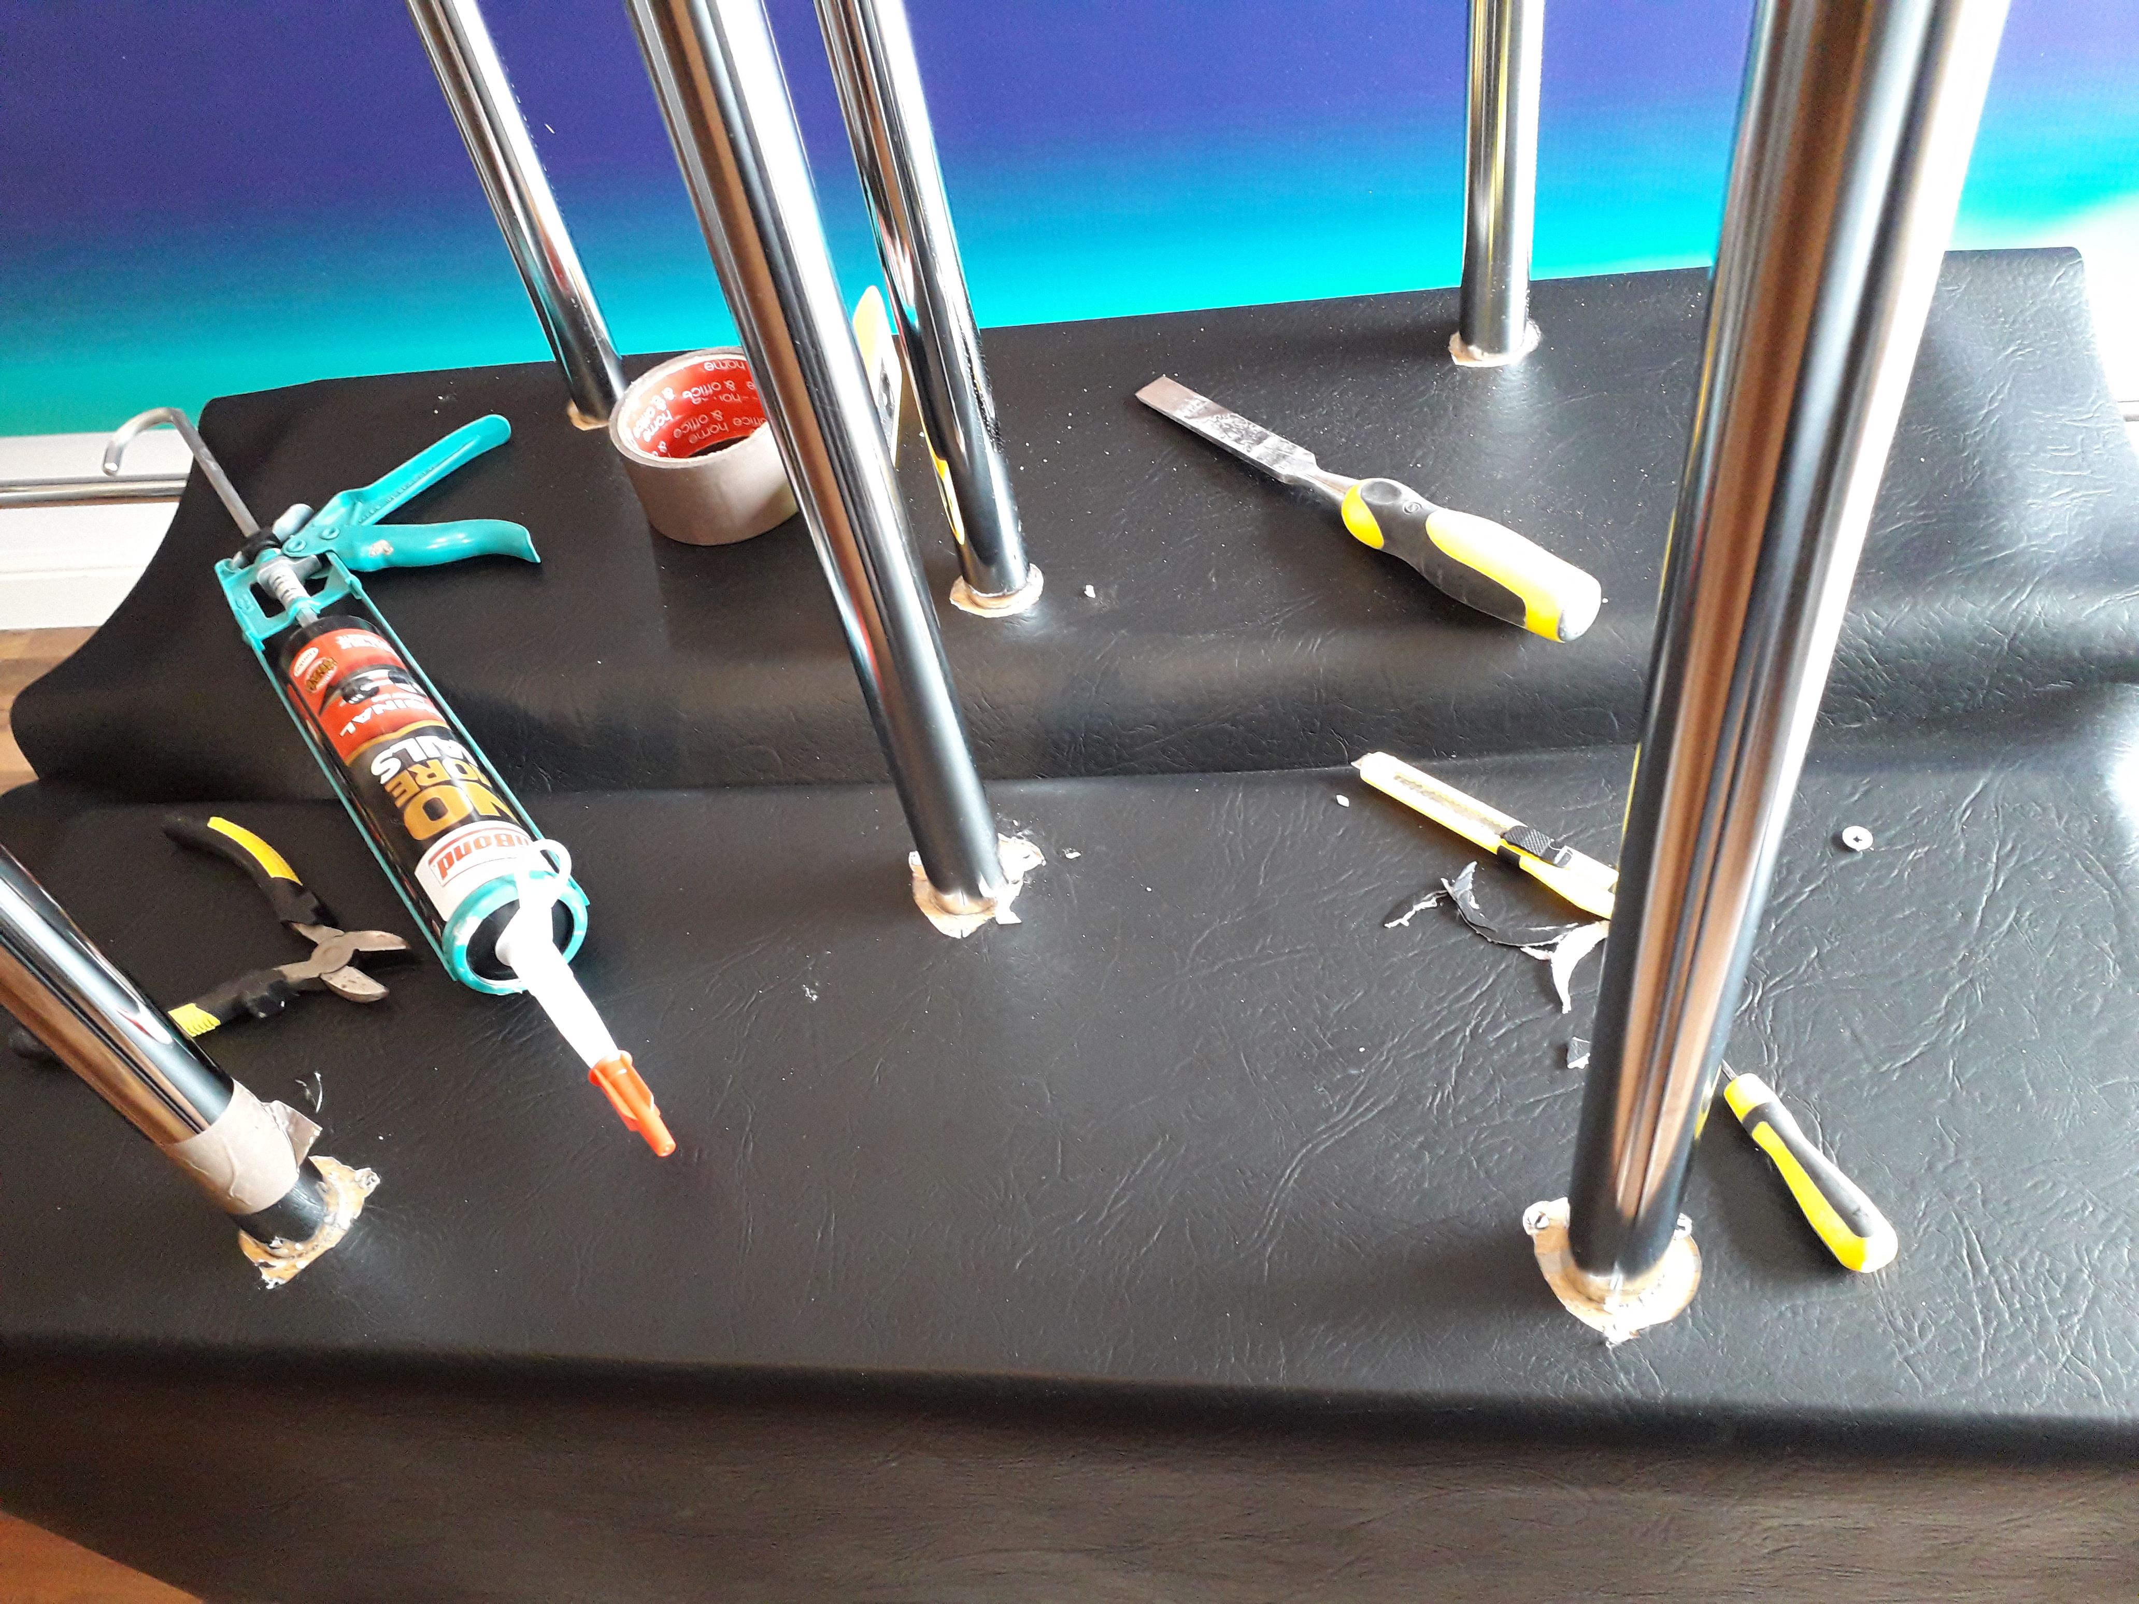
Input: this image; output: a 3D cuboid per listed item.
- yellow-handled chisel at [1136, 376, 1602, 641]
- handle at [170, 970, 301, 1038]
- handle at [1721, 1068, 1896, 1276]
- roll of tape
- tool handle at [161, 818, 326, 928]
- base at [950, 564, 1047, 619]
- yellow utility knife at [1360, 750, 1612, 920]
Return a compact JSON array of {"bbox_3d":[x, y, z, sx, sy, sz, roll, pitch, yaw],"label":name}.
[{"bbox_3d":[0.125,-0.142,0.747,0.034,0.032,0.269,-37,50,-20],"label":"yellow-handled chisel"},{"bbox_3d":[-0.375,0.091,0.682,0.120,0.015,0.024,-14,48,-1],"label":"handle"},{"bbox_3d":[0.237,0.117,0.537,0.019,0.019,0.073,-22,48,-8],"label":"handle"},{"bbox_3d":[-0.172,-0.174,0.815,0.092,0.048,0.092,-6,49,6],"label":"roll of tape"},{"bbox_3d":[-0.358,0.028,0.734,0.124,0.015,0.024,26,59,29],"label":"tool handle"},{"bbox_3d":[-0.033,-0.100,0.748,0.044,0.012,0.044,-2,49,10],"label":"base"},{"bbox_3d":[0.167,0.016,0.643,0.139,0.013,0.019,32,62,32],"label":"yellow utility knife"}]

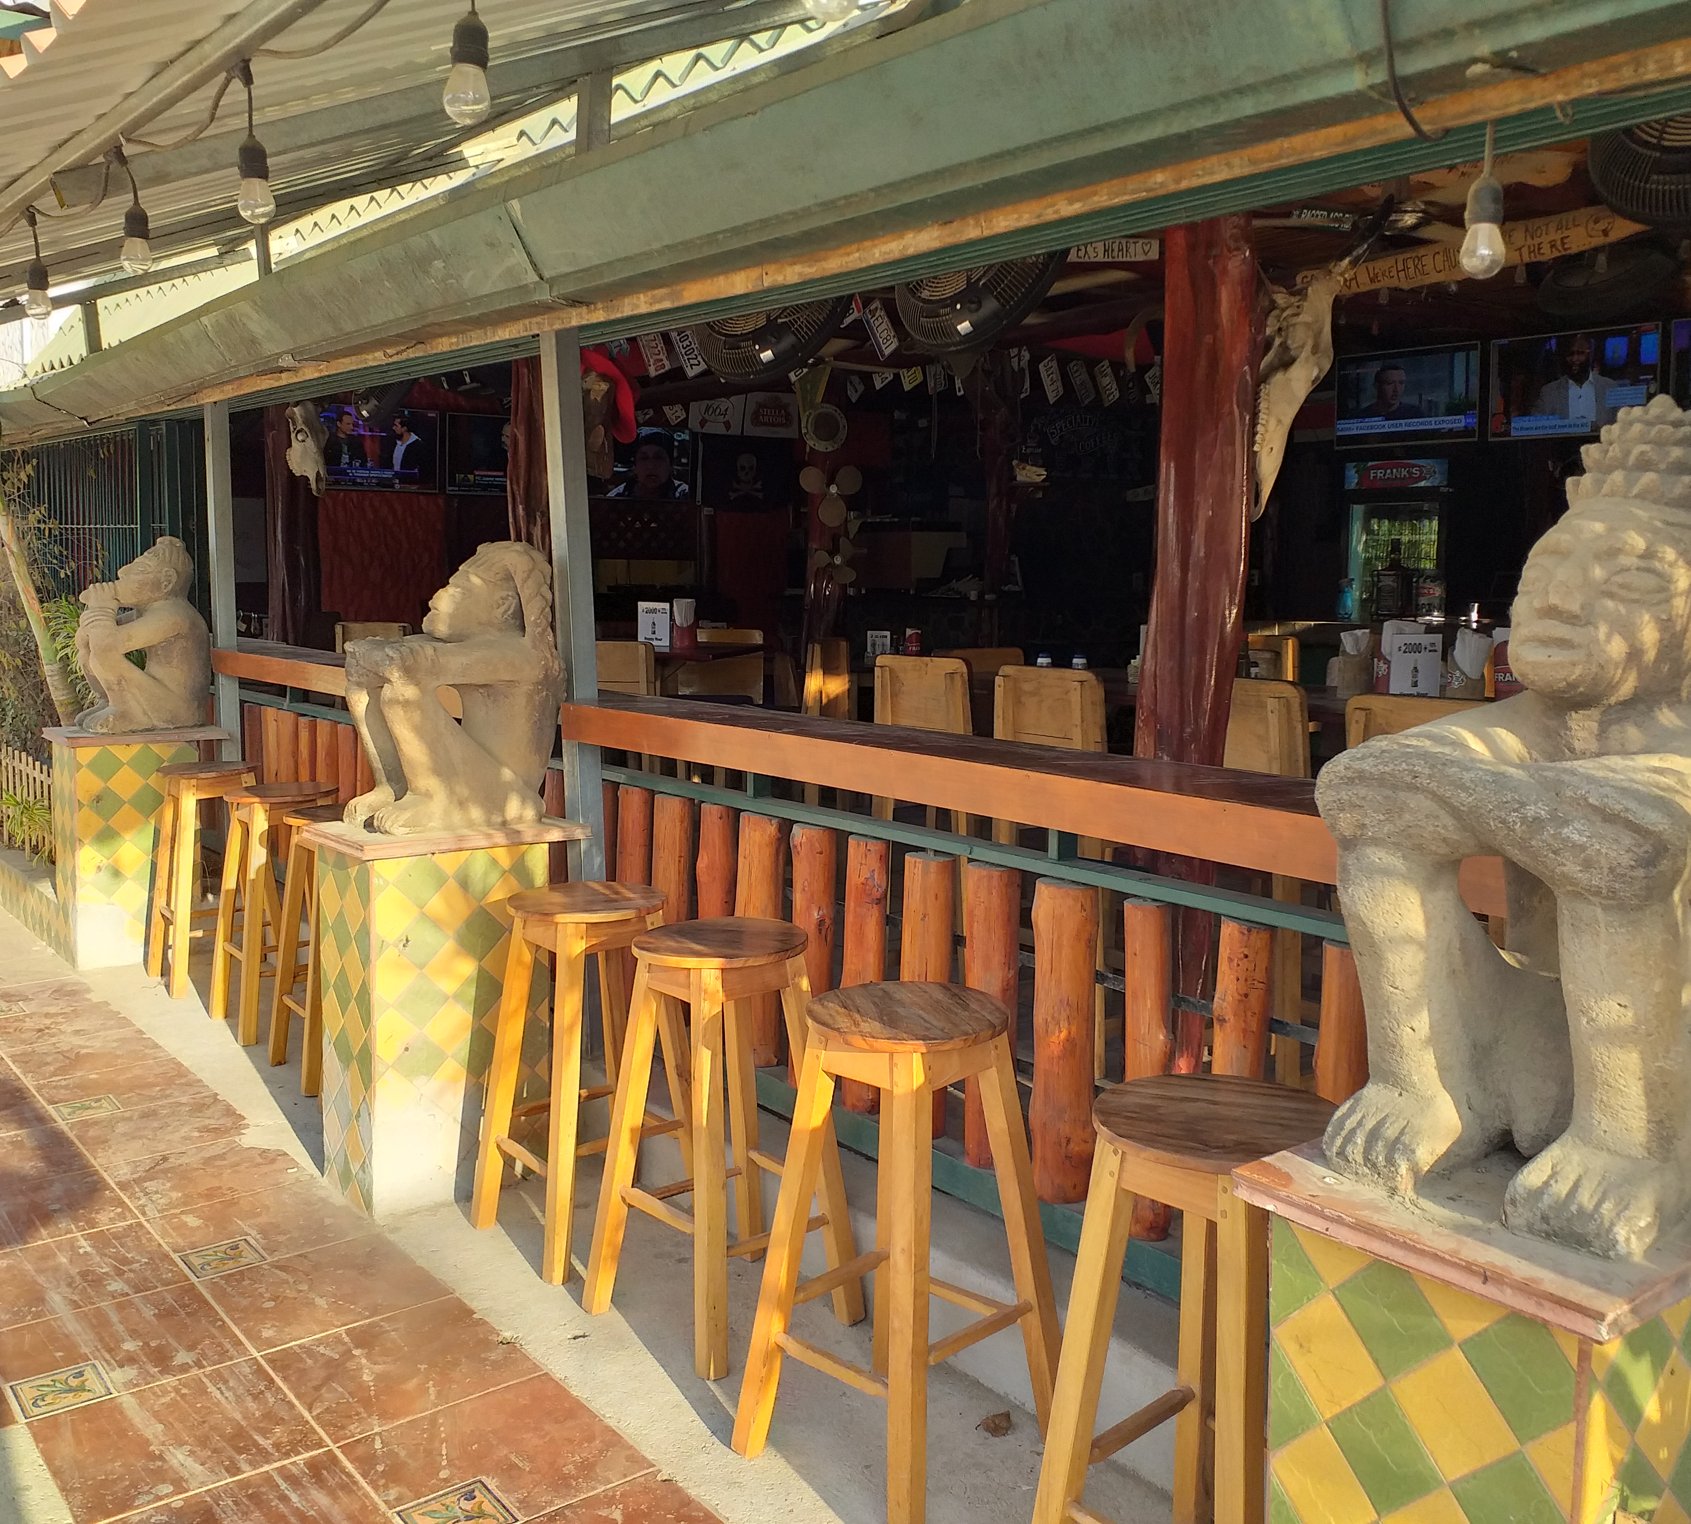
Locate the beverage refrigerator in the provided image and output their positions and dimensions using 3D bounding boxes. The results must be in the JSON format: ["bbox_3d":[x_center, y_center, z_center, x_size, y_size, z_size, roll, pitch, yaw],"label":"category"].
[{"bbox_3d":[3.368,-0.831,8.983,0.640,1.822,0.664,-6,9,-39],"label":"beverage refrigerator"}]

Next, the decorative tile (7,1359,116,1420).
[{"bbox_3d":[-1.457,1.170,2.837,0.152,0.010,0.152,-4,8,-39],"label":"decorative tile"}]

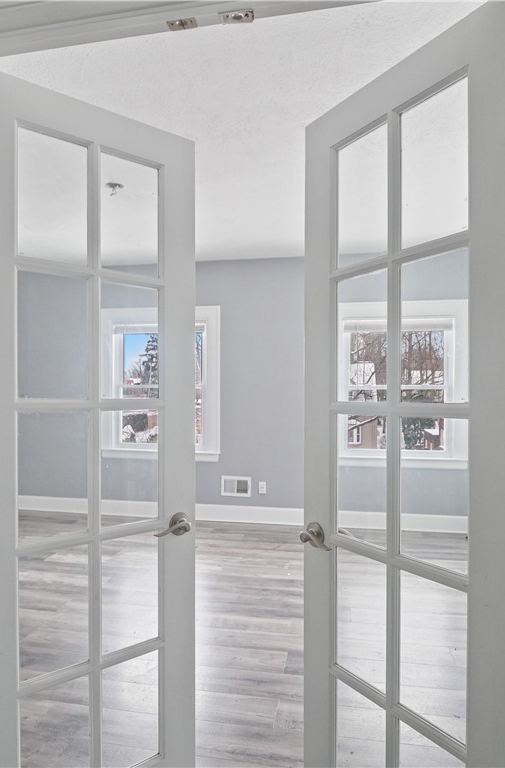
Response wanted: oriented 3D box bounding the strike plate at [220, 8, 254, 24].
[{"bbox_3d":[-0.030,-0.734,0.945,0.064,0.007,0.028,0,0,11],"label":"strike plate"}]

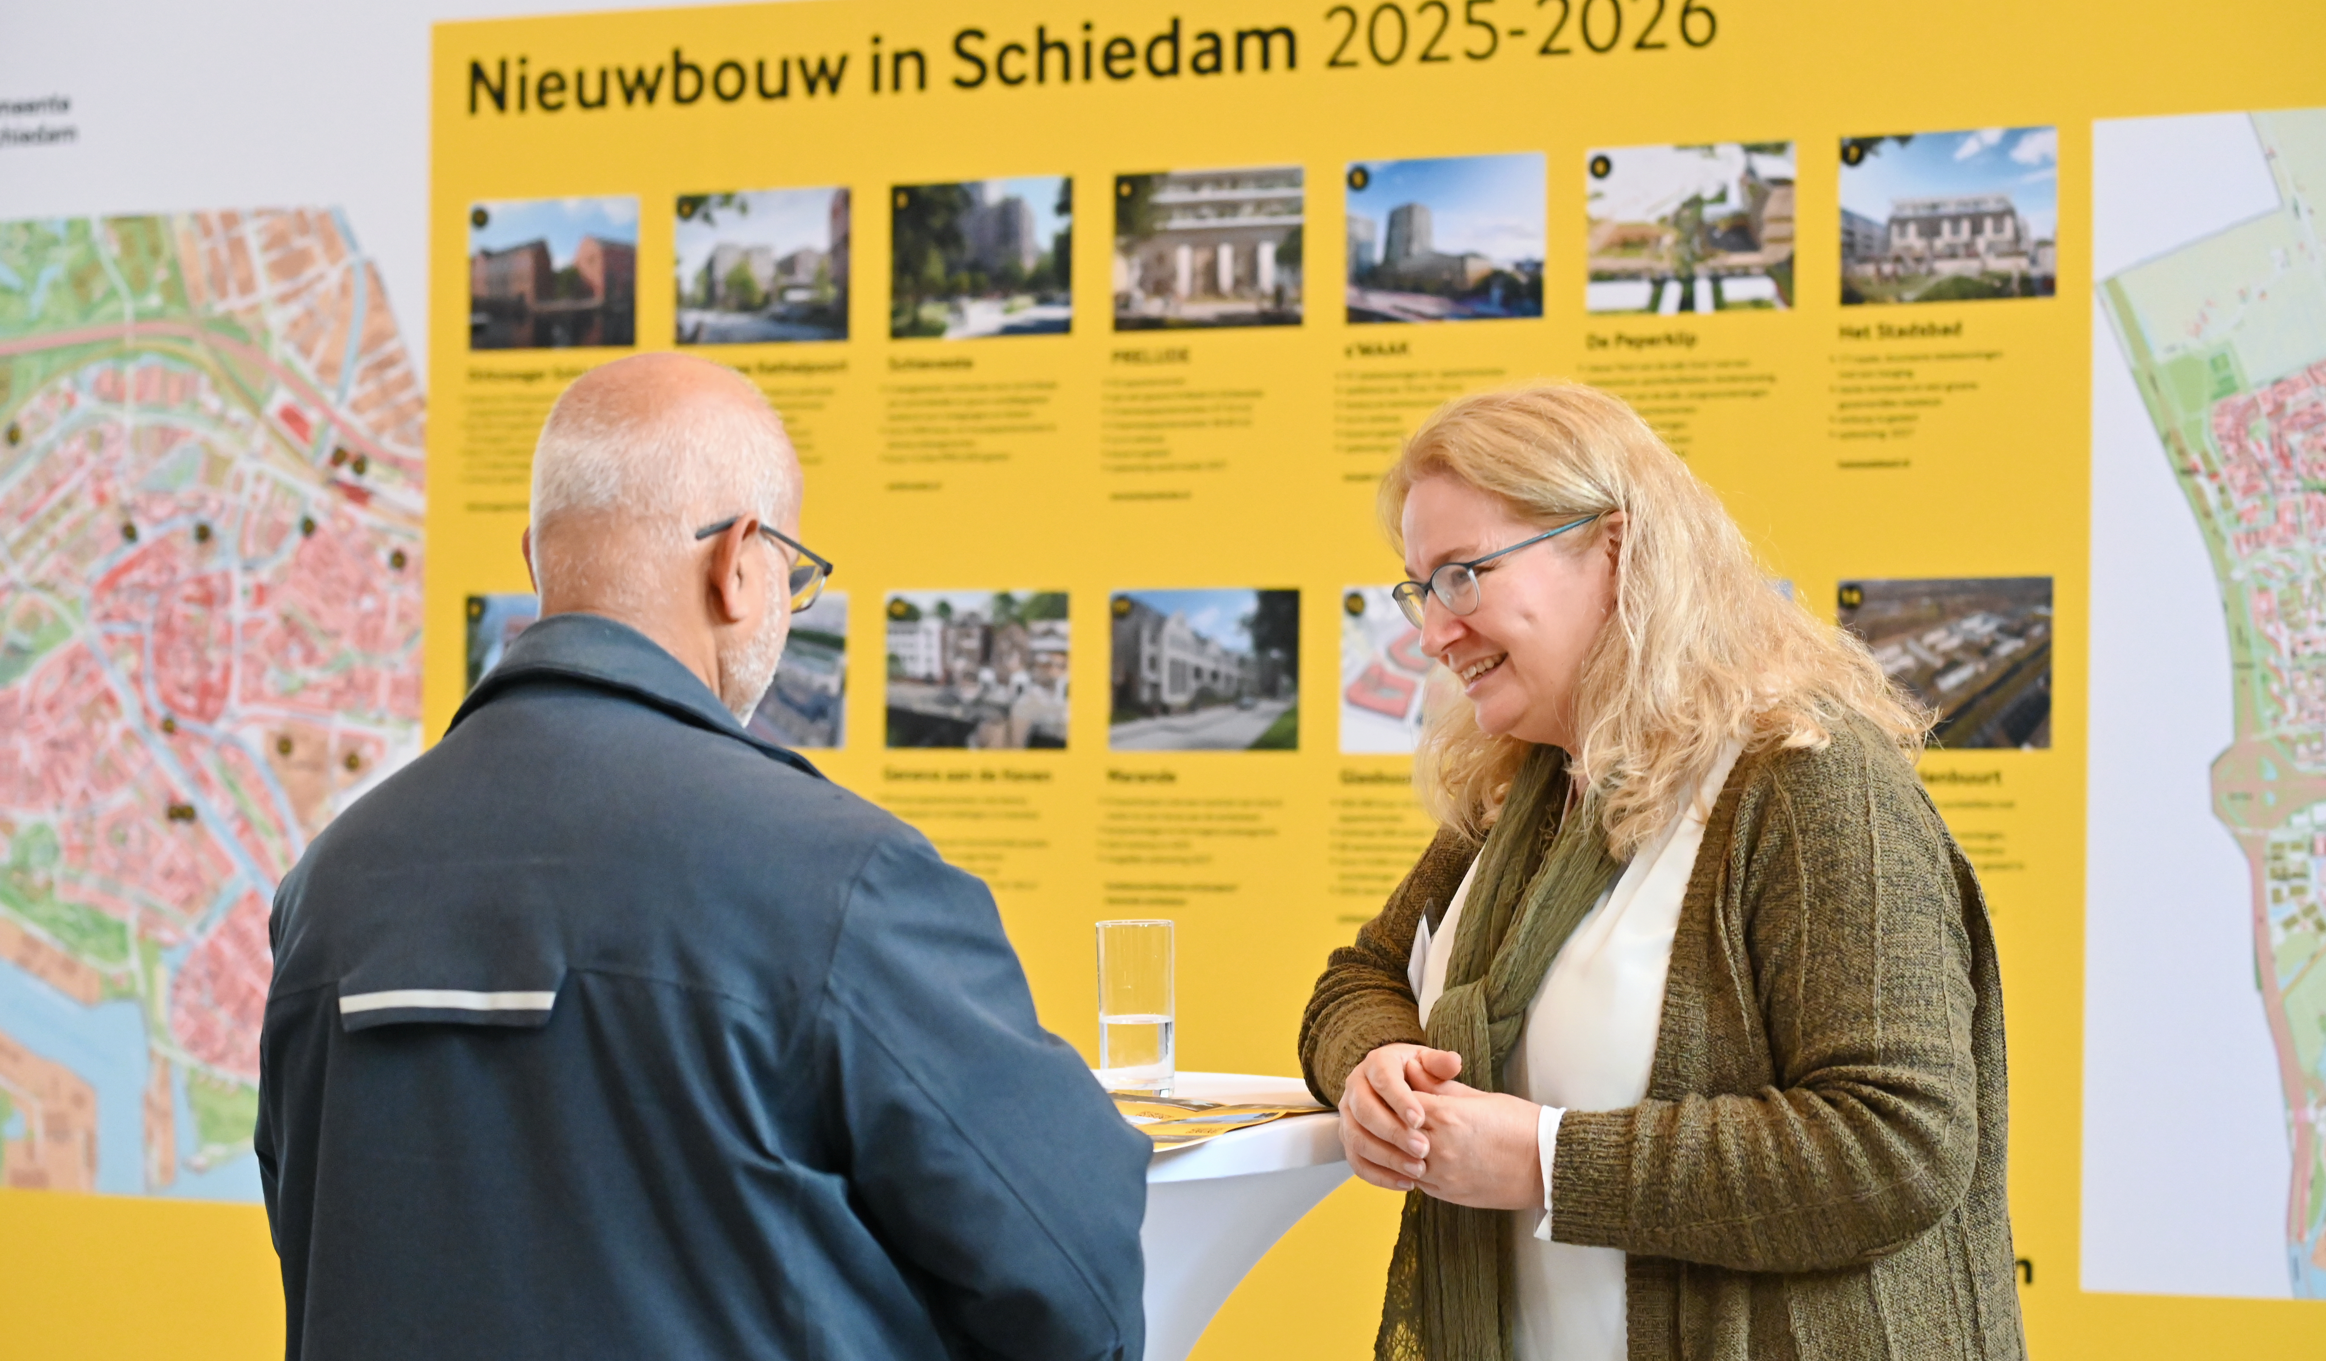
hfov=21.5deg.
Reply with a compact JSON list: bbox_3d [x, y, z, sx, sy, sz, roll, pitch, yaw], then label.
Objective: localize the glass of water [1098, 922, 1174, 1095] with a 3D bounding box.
[{"bbox_3d":[-0.020,0.240,4.480,0.058,0.125,0.058,-1,2,0],"label":"glass of water"}]

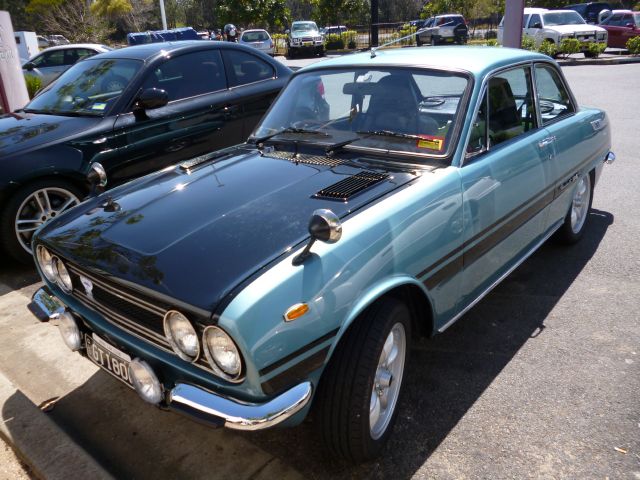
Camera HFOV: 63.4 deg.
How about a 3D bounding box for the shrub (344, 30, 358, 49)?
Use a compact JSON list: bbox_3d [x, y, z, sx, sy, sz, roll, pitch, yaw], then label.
[{"bbox_3d":[1.935,-12.316,31.800,0.900,1.050,0.900,-2,21,4],"label":"shrub"}]

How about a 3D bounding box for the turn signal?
[{"bbox_3d":[-0.062,0.193,1.389,0.030,0.042,0.088,14,27,39],"label":"turn signal"}]

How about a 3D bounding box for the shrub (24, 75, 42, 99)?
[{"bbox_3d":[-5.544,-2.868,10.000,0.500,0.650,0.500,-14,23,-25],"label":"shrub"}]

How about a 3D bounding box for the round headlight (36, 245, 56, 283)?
[{"bbox_3d":[-1.090,0.089,2.107,0.165,0.165,0.090,14,27,38],"label":"round headlight"}]

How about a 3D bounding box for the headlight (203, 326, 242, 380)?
[{"bbox_3d":[-0.249,0.303,1.407,0.165,0.165,0.080,14,27,39],"label":"headlight"}]

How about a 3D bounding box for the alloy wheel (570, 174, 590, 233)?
[{"bbox_3d":[1.695,-0.249,3.497,0.150,0.400,0.400,14,27,39],"label":"alloy wheel"}]

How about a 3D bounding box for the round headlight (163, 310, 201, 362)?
[{"bbox_3d":[-0.391,0.275,1.516,0.165,0.165,0.080,14,27,39],"label":"round headlight"}]

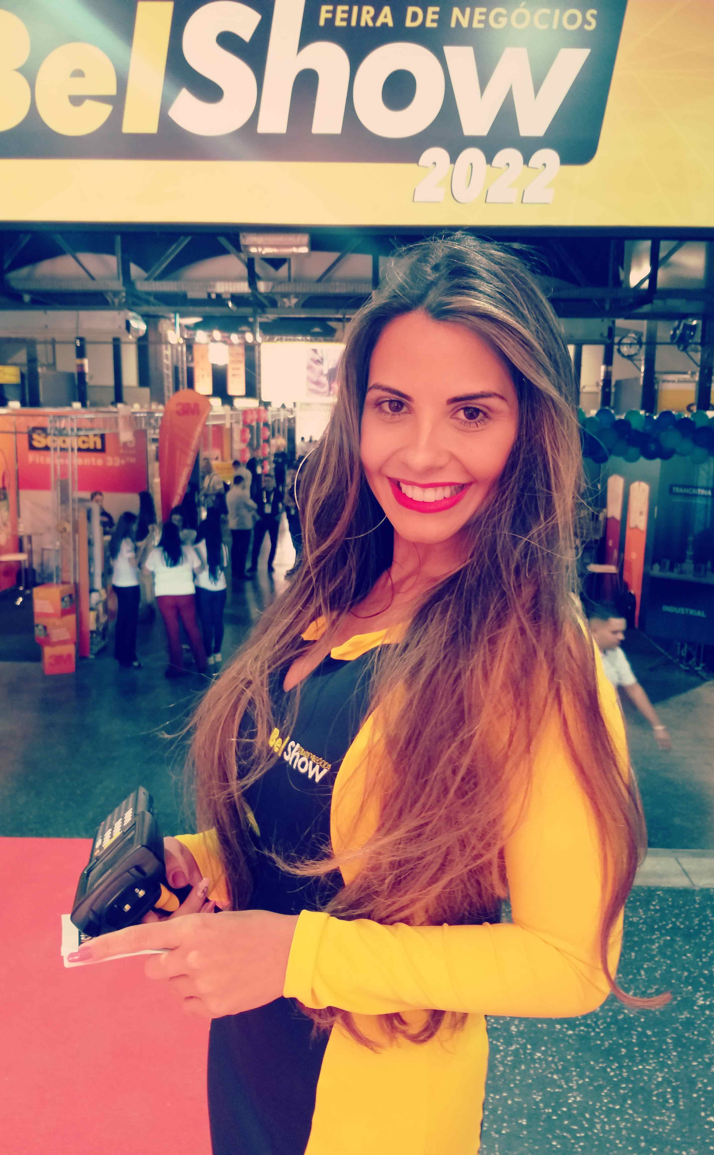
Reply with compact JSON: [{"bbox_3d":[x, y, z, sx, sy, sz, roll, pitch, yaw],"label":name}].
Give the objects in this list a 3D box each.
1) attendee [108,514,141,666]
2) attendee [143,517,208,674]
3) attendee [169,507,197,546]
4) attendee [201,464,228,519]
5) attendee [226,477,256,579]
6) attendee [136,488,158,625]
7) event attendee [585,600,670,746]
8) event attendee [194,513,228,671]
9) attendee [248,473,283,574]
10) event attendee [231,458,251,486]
[{"bbox_3d":[-2.455,0.135,9.053,0.360,1.640,0.430,-5,12,-30],"label":"attendee"},{"bbox_3d":[-1.886,0.218,8.814,0.600,1.570,0.420,1,10,0],"label":"attendee"},{"bbox_3d":[-1.920,0.051,9.589,0.470,1.630,0.350,1,10,0],"label":"attendee"},{"bbox_3d":[-3.042,-1.561,18.546,0.500,1.670,0.400,-5,12,-30],"label":"attendee"},{"bbox_3d":[-1.971,-0.870,14.548,0.520,1.720,0.420,5,11,24],"label":"attendee"},{"bbox_3d":[-2.710,-0.261,11.093,0.450,1.705,0.380,6,11,26],"label":"attendee"},{"bbox_3d":[1.308,0.951,4.561,0.560,1.670,0.560,9,13,40],"label":"event attendee"},{"bbox_3d":[-1.535,0.143,9.106,0.450,1.625,0.360,-1,10,-11],"label":"event attendee"},{"bbox_3d":[-1.553,-0.904,14.796,0.580,1.710,0.420,1,10,0],"label":"attendee"},{"bbox_3d":[-2.562,-1.731,19.251,0.520,1.770,0.380,-8,13,-40],"label":"event attendee"}]

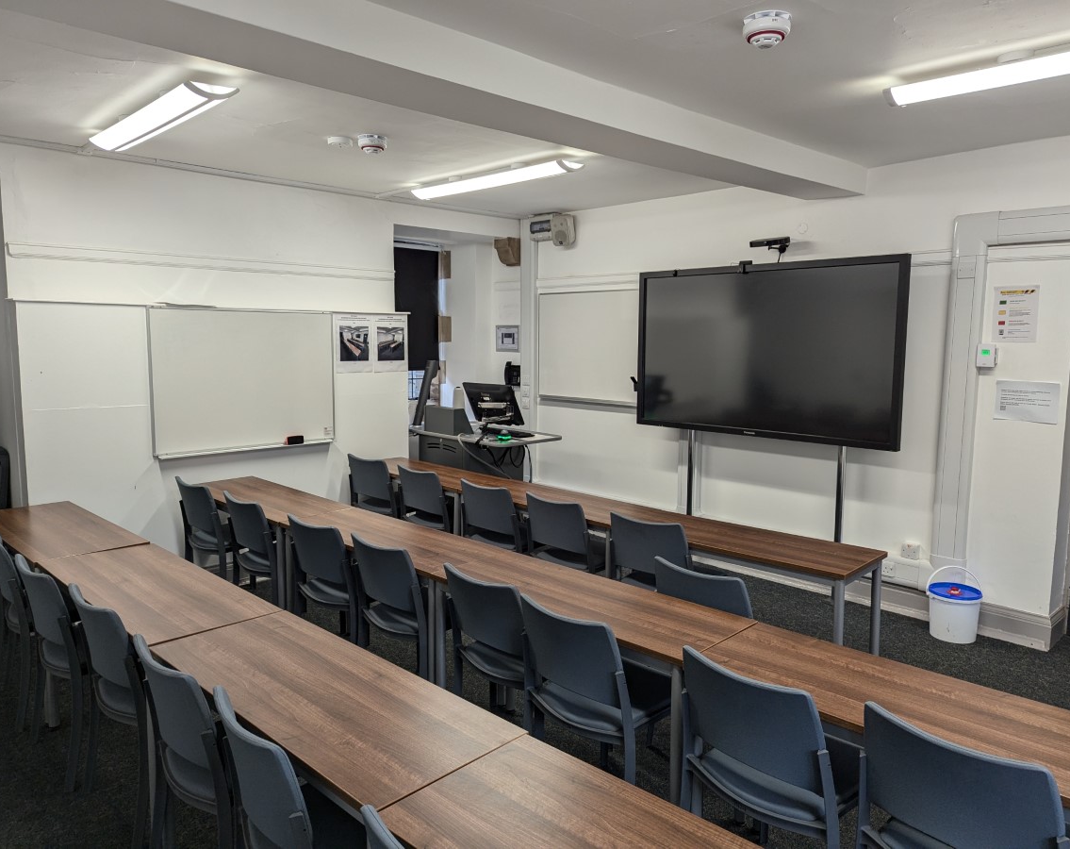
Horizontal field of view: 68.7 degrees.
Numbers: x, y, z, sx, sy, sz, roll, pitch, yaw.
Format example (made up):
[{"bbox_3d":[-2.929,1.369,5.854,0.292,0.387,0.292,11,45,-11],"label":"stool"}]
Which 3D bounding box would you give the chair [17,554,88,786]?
[{"bbox_3d":[-1.712,0.906,3.157,0.500,0.805,0.520,7,9,44],"label":"chair"}]

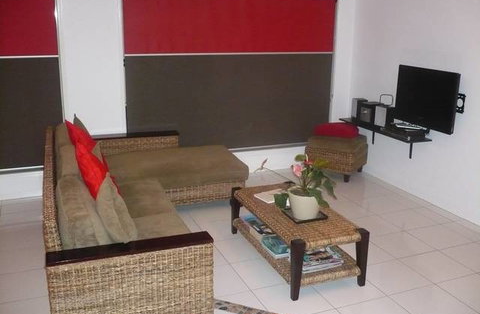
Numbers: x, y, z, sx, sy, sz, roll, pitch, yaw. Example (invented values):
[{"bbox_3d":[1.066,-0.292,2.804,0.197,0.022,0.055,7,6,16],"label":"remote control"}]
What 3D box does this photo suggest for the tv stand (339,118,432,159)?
[{"bbox_3d":[1.514,-0.190,5.331,0.260,0.260,1.270,-6,16,-22],"label":"tv stand"}]

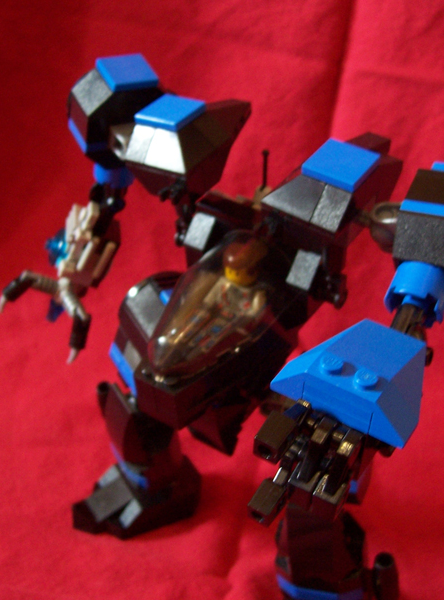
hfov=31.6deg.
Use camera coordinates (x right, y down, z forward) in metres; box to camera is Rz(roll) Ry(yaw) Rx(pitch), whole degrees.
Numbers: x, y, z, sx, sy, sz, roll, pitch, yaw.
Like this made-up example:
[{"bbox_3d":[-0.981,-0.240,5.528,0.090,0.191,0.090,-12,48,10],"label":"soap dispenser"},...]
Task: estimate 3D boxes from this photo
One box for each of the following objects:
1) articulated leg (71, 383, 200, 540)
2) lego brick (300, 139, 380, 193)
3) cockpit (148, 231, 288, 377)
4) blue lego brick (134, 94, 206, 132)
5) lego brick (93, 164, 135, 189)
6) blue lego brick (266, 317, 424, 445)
[{"bbox_3d":[-0.037,0.064,0.324,0.049,0.057,0.032,-11,28,-25],"label":"articulated leg"},{"bbox_3d":[0.034,-0.038,0.221,0.016,0.003,0.016,25,54,24],"label":"lego brick"},{"bbox_3d":[-0.003,0.000,0.220,0.032,0.021,0.049,13,34,25],"label":"cockpit"},{"bbox_3d":[-0.016,-0.059,0.249,0.016,0.003,0.016,20,47,30],"label":"blue lego brick"},{"bbox_3d":[-0.039,-0.049,0.289,0.016,0.010,0.016,-14,51,-26],"label":"lego brick"},{"bbox_3d":[0.033,0.012,0.176,0.032,0.011,0.032,23,45,24],"label":"blue lego brick"}]

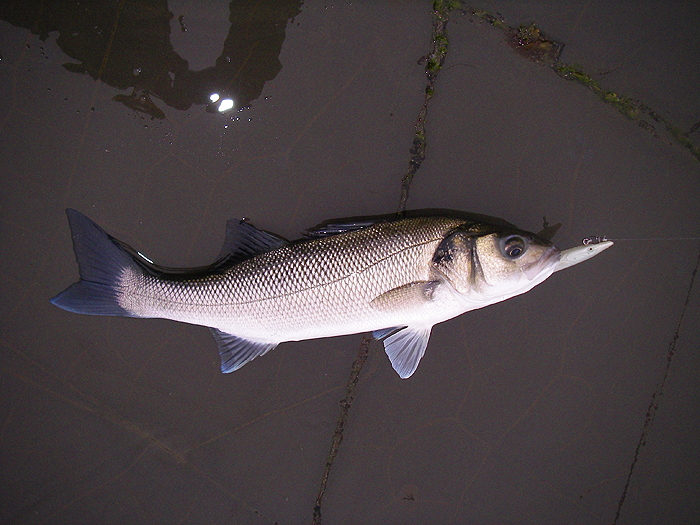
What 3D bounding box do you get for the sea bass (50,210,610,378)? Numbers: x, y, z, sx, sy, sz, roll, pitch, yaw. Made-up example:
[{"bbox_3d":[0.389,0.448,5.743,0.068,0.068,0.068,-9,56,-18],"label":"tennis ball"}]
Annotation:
[{"bbox_3d":[-0.020,0.029,0.597,0.413,0.053,0.142,-2,102,-9],"label":"sea bass"}]

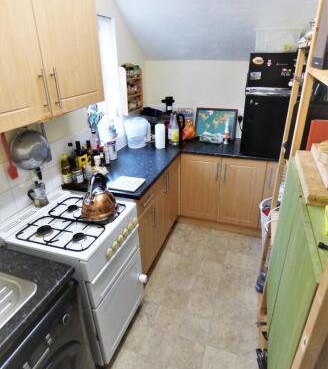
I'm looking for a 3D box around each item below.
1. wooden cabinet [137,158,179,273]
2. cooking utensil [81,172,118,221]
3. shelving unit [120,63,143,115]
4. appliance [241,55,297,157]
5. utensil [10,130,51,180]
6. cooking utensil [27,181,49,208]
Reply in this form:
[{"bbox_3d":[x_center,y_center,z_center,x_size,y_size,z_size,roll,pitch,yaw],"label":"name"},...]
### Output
[{"bbox_3d":[-0.278,0.212,2.406,0.570,0.720,0.970,8,28,19],"label":"wooden cabinet"},{"bbox_3d":[-0.392,0.065,1.507,0.220,0.235,0.205,-14,29,-24],"label":"cooking utensil"},{"bbox_3d":[-0.321,-0.988,2.611,0.075,0.445,0.370,8,28,19],"label":"shelving unit"},{"bbox_3d":[1.047,-0.710,2.326,0.485,0.865,0.480,13,30,27],"label":"appliance"},{"bbox_3d":[-0.789,-0.167,1.529,0.080,0.320,0.260,8,28,19],"label":"utensil"},{"bbox_3d":[-0.805,0.069,1.595,0.150,0.150,0.095,-19,31,-31],"label":"cooking utensil"}]

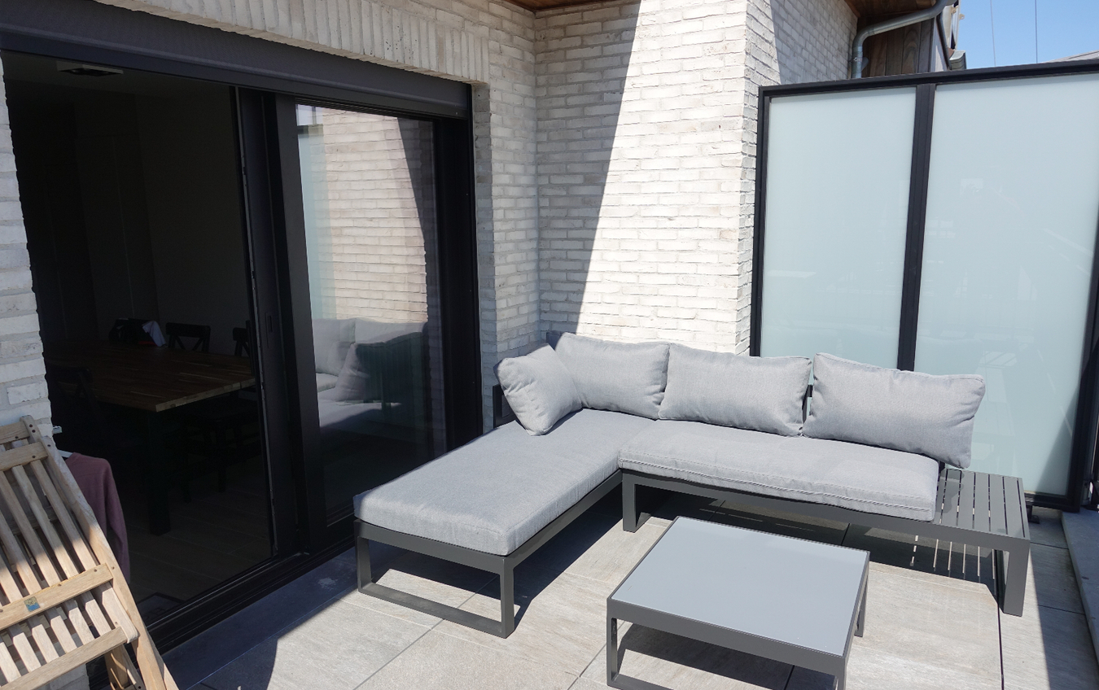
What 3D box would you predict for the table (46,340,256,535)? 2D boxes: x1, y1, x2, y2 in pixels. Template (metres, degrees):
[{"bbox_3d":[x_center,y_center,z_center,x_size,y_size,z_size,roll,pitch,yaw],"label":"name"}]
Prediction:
[{"bbox_3d":[-2.480,0.486,4.294,2.100,0.740,0.955,4,11,27],"label":"table"}]

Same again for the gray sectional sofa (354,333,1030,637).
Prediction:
[{"bbox_3d":[0.649,0.535,3.063,2.327,0.830,1.748,5,12,30],"label":"gray sectional sofa"}]

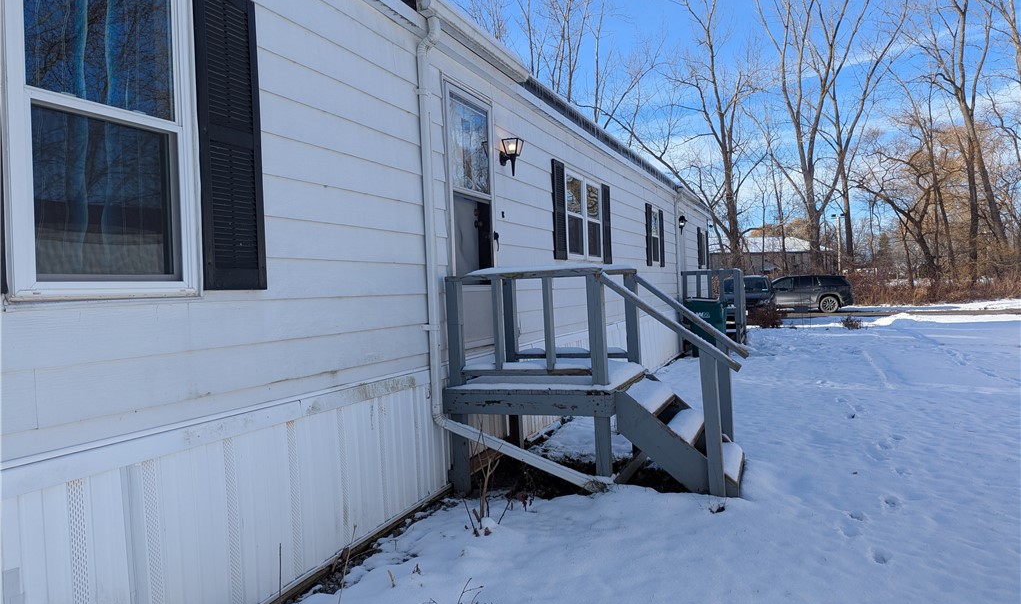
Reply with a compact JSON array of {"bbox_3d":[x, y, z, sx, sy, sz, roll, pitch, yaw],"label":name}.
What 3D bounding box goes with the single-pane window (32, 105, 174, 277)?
[{"bbox_3d":[-1.493,-0.381,2.648,0.045,0.602,0.578,-2,0,22],"label":"single-pane window"}]

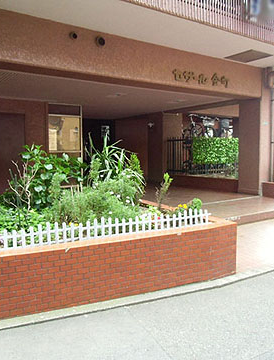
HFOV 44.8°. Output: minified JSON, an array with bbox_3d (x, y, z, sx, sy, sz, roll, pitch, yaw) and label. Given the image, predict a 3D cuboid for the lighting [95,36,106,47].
[{"bbox_3d":[-0.577,-2.209,5.340,0.150,0.150,0.120,-3,5,-33],"label":"lighting"}]

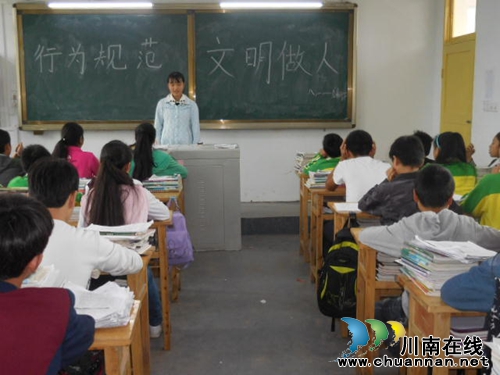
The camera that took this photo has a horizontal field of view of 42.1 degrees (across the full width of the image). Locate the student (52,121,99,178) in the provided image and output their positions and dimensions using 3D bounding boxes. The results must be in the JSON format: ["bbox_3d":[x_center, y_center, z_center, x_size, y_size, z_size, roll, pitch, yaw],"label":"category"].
[{"bbox_3d":[-1.382,0.093,5.269,0.470,1.220,0.640,2,10,11],"label":"student"}]

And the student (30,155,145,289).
[{"bbox_3d":[-0.766,0.512,2.642,0.540,1.270,0.660,0,10,2],"label":"student"}]

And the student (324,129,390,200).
[{"bbox_3d":[0.751,0.213,4.498,0.490,1.240,0.660,0,10,-1],"label":"student"}]

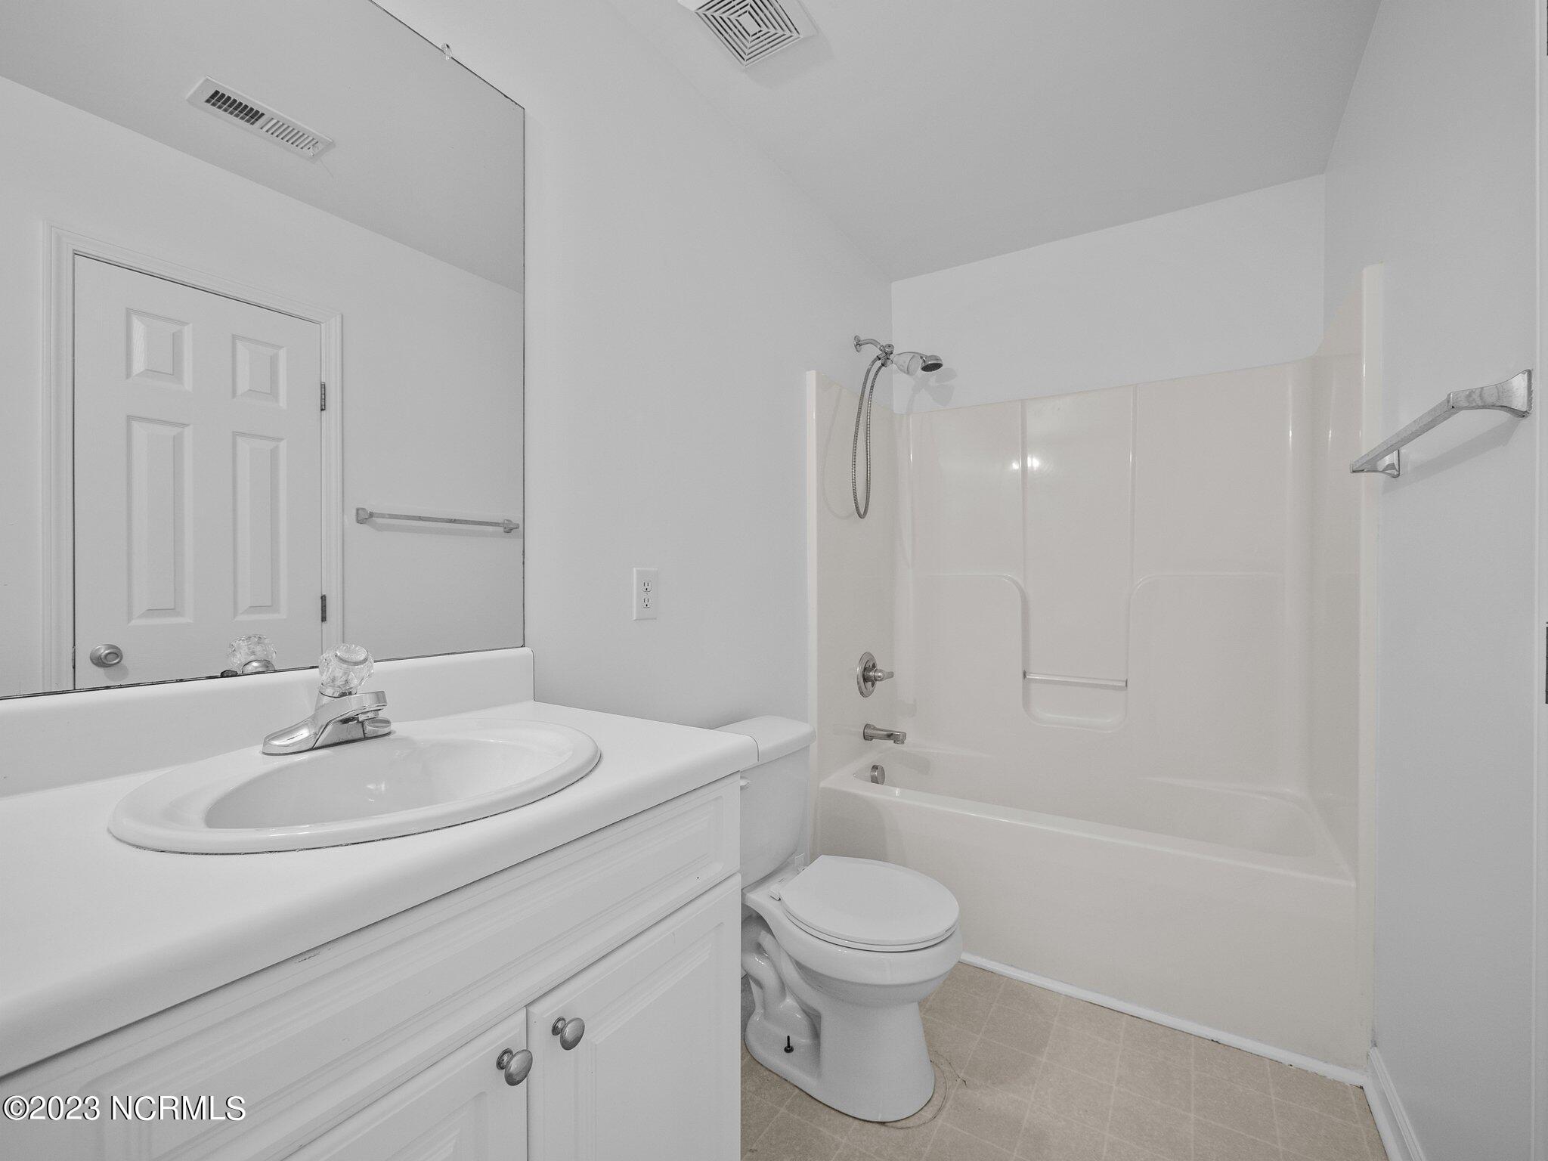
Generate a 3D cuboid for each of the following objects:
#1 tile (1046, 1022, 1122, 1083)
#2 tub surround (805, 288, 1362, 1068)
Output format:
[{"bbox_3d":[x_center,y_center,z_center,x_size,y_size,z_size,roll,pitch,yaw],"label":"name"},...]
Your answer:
[{"bbox_3d":[0.759,1.163,1.541,0.151,0.008,0.154,0,0,33],"label":"tile"},{"bbox_3d":[0.954,0.225,2.136,1.490,1.870,0.755,0,0,33],"label":"tub surround"}]

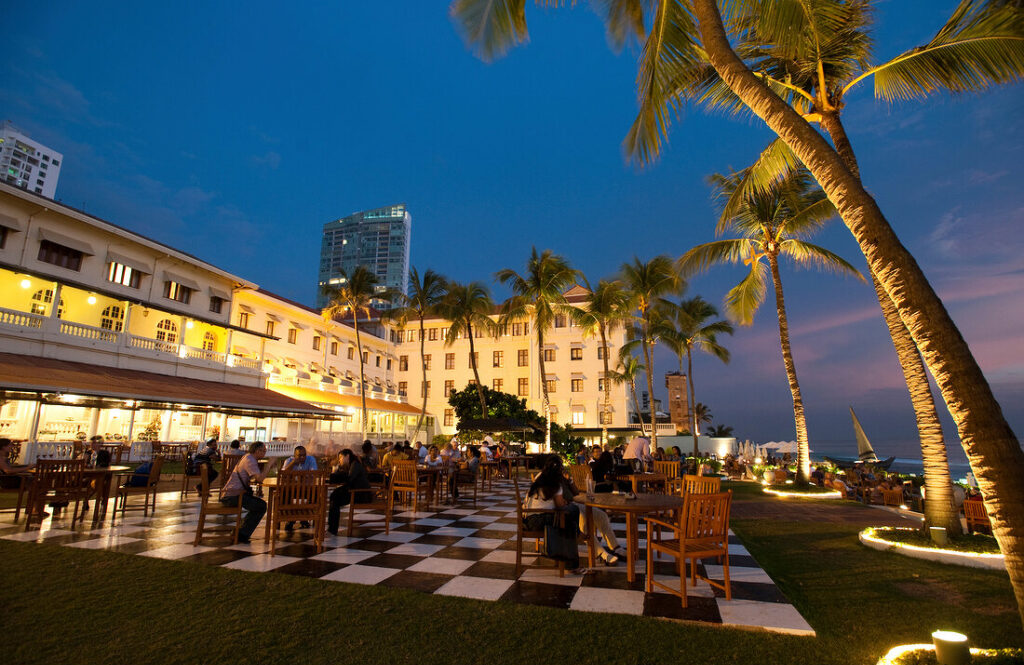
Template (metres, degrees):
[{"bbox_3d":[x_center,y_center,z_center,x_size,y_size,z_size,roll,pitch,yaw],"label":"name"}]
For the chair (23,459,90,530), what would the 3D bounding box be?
[{"bbox_3d":[-6.223,2.230,6.673,0.570,0.920,0.600,8,-14,-29],"label":"chair"}]

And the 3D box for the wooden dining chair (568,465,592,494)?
[{"bbox_3d":[1.325,2.659,7.918,0.570,0.930,0.560,10,-15,-36],"label":"wooden dining chair"}]

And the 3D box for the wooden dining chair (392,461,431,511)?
[{"bbox_3d":[-1.915,2.890,9.166,0.560,0.930,0.570,-4,-13,20],"label":"wooden dining chair"}]

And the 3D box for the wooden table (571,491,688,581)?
[{"bbox_3d":[1.298,2.152,5.121,1.290,0.740,1.290,1,-12,0],"label":"wooden table"}]

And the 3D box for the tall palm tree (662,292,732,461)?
[{"bbox_3d":[14.399,3.526,38.385,5.300,12.380,5.300,0,-12,0],"label":"tall palm tree"}]

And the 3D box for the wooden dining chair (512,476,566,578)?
[{"bbox_3d":[0.294,2.072,5.219,0.570,0.945,0.580,0,-12,1],"label":"wooden dining chair"}]

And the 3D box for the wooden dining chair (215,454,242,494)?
[{"bbox_3d":[-5.637,2.990,9.940,0.570,0.930,0.600,0,-12,3],"label":"wooden dining chair"}]

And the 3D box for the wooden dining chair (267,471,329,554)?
[{"bbox_3d":[-2.551,2.134,5.757,0.560,0.930,0.570,7,-14,-26],"label":"wooden dining chair"}]

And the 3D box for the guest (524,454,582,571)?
[{"bbox_3d":[0.460,1.913,5.109,0.720,1.190,0.500,0,-13,6],"label":"guest"}]

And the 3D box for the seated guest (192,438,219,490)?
[{"bbox_3d":[-6.299,2.815,9.914,0.750,1.230,0.500,6,-13,-21],"label":"seated guest"}]

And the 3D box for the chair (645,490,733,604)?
[{"bbox_3d":[1.581,1.885,4.347,0.570,0.930,0.600,6,-13,-20],"label":"chair"}]

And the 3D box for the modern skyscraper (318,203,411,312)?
[{"bbox_3d":[-82.661,-6.836,269.966,49.000,130.000,18.000,-2,-13,12],"label":"modern skyscraper"}]

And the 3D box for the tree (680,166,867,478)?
[{"bbox_3d":[7.750,-0.400,14.000,5.300,9.100,5.000,1,-12,0],"label":"tree"}]

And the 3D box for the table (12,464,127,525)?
[{"bbox_3d":[-6.671,2.475,7.405,1.330,0.730,1.330,1,-12,0],"label":"table"}]

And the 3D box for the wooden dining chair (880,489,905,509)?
[{"bbox_3d":[10.802,5.008,13.890,0.580,0.945,0.580,-2,-13,10],"label":"wooden dining chair"}]

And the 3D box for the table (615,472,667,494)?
[{"bbox_3d":[2.438,3.066,9.236,0.780,0.727,0.780,5,-13,-17],"label":"table"}]

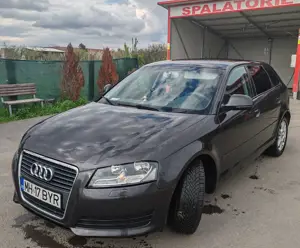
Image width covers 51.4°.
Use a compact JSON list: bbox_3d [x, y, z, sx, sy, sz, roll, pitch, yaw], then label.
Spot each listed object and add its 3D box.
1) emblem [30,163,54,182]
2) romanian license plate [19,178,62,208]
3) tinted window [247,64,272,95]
[{"bbox_3d":[-0.813,0.355,2.354,0.275,0.097,0.022,10,-1,37],"label":"emblem"},{"bbox_3d":[-0.832,0.518,2.366,0.520,0.112,0.015,10,2,37],"label":"romanian license plate"},{"bbox_3d":[1.435,-0.569,4.007,0.050,0.390,0.690,-22,-4,39],"label":"tinted window"}]

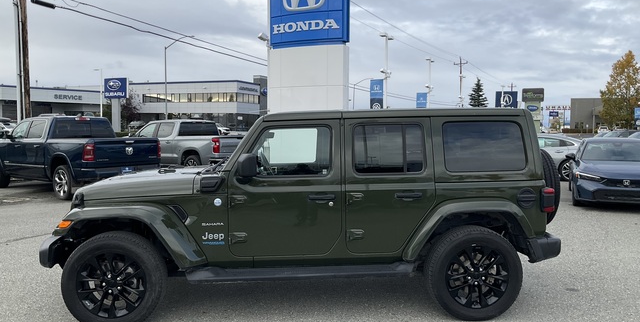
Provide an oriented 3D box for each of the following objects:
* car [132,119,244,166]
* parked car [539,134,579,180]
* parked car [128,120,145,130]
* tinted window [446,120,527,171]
[{"bbox_3d":[-4.475,-0.395,17.500,5.880,1.910,2.060,3,5,39],"label":"car"},{"bbox_3d":[6.363,-0.144,17.334,4.850,1.430,1.840,0,4,3],"label":"parked car"},{"bbox_3d":[-22.464,-4.062,66.000,1.880,1.700,4.700,-1,4,-9],"label":"parked car"},{"bbox_3d":[1.432,-0.125,4.647,0.736,0.437,0.050,0,-7,-4],"label":"tinted window"}]

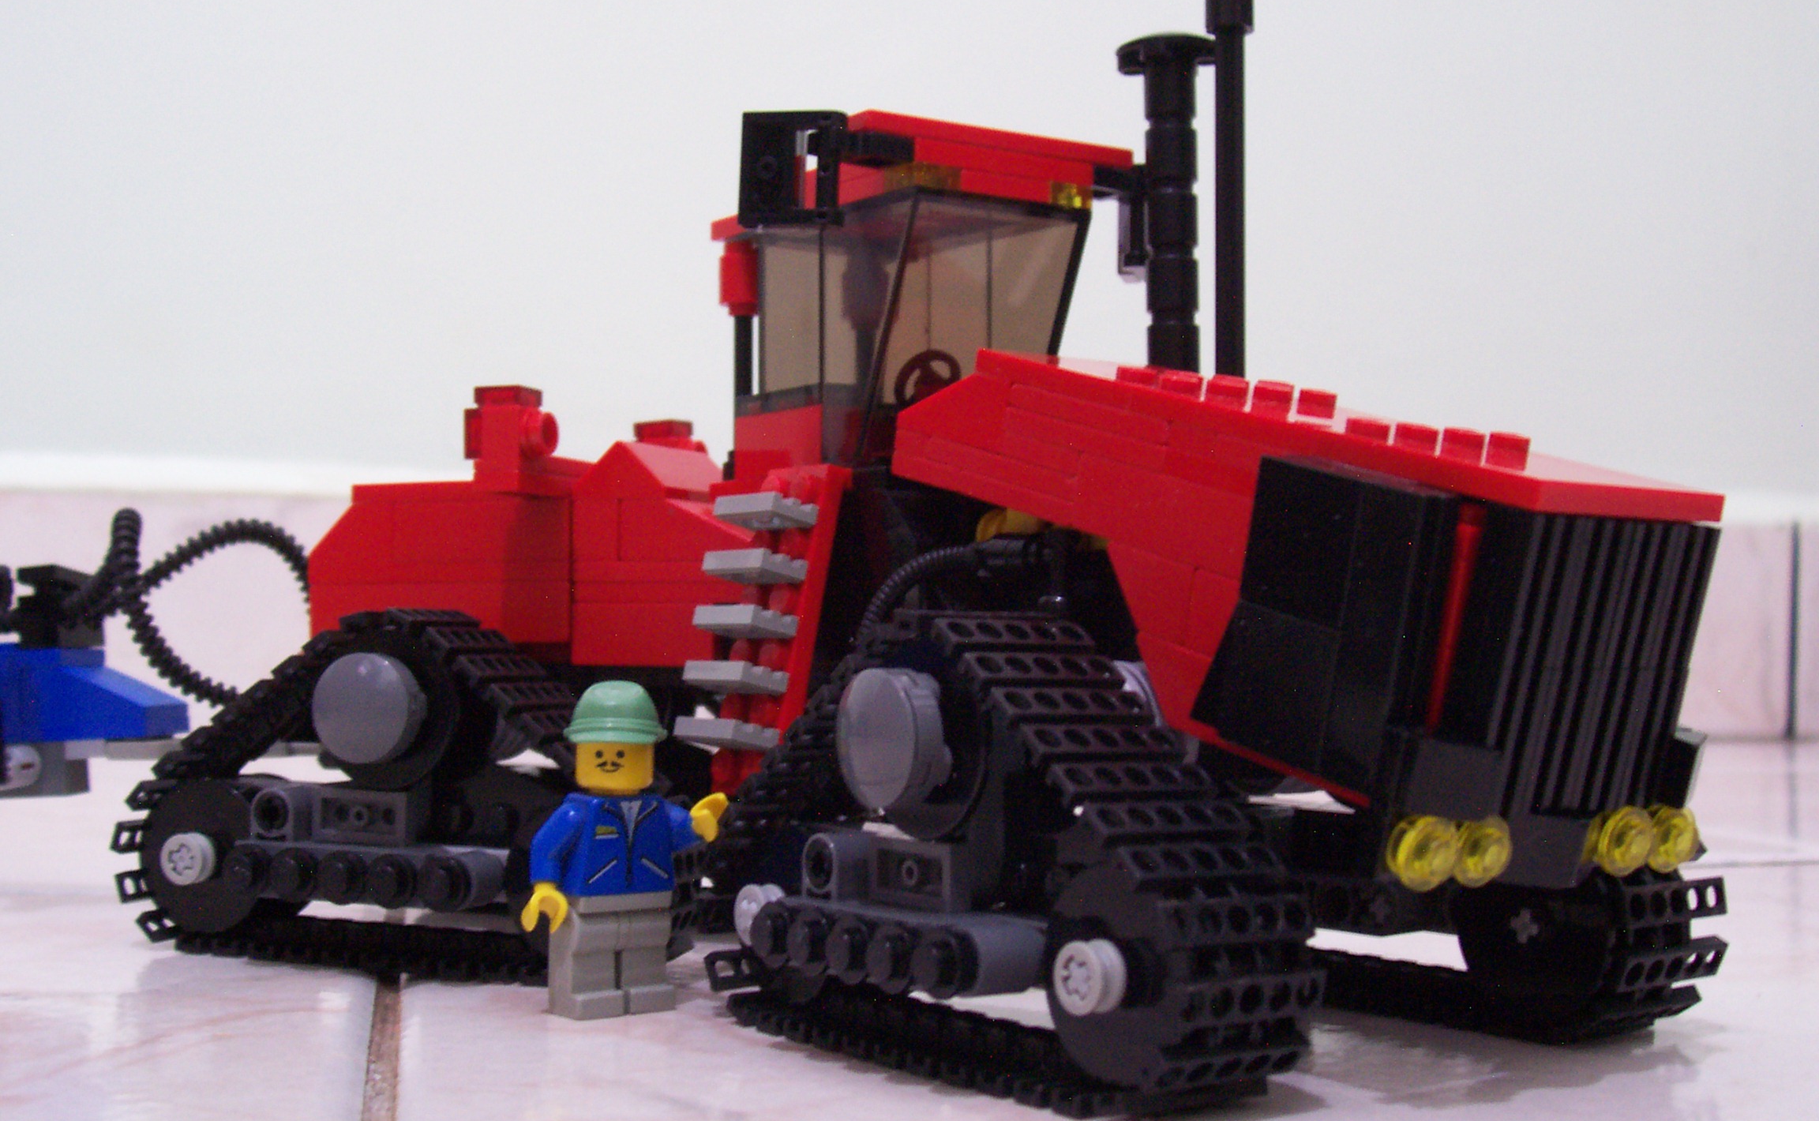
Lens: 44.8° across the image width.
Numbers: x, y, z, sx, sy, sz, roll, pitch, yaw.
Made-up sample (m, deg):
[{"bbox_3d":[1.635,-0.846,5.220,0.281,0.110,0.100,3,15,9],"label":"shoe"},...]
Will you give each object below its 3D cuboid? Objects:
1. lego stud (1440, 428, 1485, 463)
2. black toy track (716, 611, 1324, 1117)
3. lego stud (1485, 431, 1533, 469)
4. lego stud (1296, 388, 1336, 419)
[{"bbox_3d":[0.065,-0.015,0.258,0.005,0.002,0.005,3,11,-36],"label":"lego stud"},{"bbox_3d":[0.008,0.033,0.263,0.022,0.054,0.093,3,-4,-36],"label":"black toy track"},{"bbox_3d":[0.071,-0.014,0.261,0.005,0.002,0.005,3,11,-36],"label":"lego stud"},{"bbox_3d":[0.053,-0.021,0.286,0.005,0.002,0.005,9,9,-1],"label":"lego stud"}]

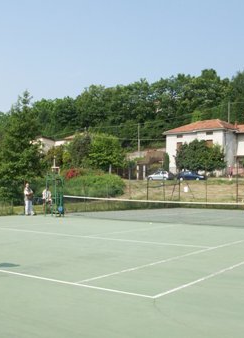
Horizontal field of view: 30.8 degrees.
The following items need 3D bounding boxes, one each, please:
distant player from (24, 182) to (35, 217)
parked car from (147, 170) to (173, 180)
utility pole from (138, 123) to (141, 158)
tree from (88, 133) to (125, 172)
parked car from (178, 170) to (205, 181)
[{"bbox_3d":[-4.853,1.600,23.200,0.400,1.720,0.520,-1,-3,37],"label":"distant player"},{"bbox_3d":[5.777,0.992,65.500,3.750,1.420,1.640,0,-3,33],"label":"parked car"},{"bbox_3d":[3.760,-6.166,95.000,0.300,7.600,0.300,1,-3,2],"label":"utility pole"},{"bbox_3d":[-2.197,-2.045,67.000,5.400,7.000,5.400,2,-3,-2],"label":"tree"},{"bbox_3d":[9.973,0.983,63.000,4.050,1.410,1.680,0,-3,33],"label":"parked car"}]

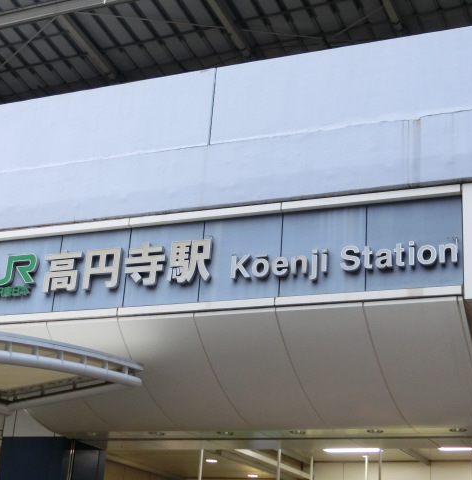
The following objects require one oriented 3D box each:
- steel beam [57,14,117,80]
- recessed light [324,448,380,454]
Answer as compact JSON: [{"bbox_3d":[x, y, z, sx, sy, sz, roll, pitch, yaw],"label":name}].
[{"bbox_3d":[-3.600,-4.789,23.305,0.220,0.240,2.475,-4,-27,20],"label":"steel beam"},{"bbox_3d":[2.093,3.751,17.193,1.050,0.070,0.280,-5,-23,22],"label":"recessed light"}]

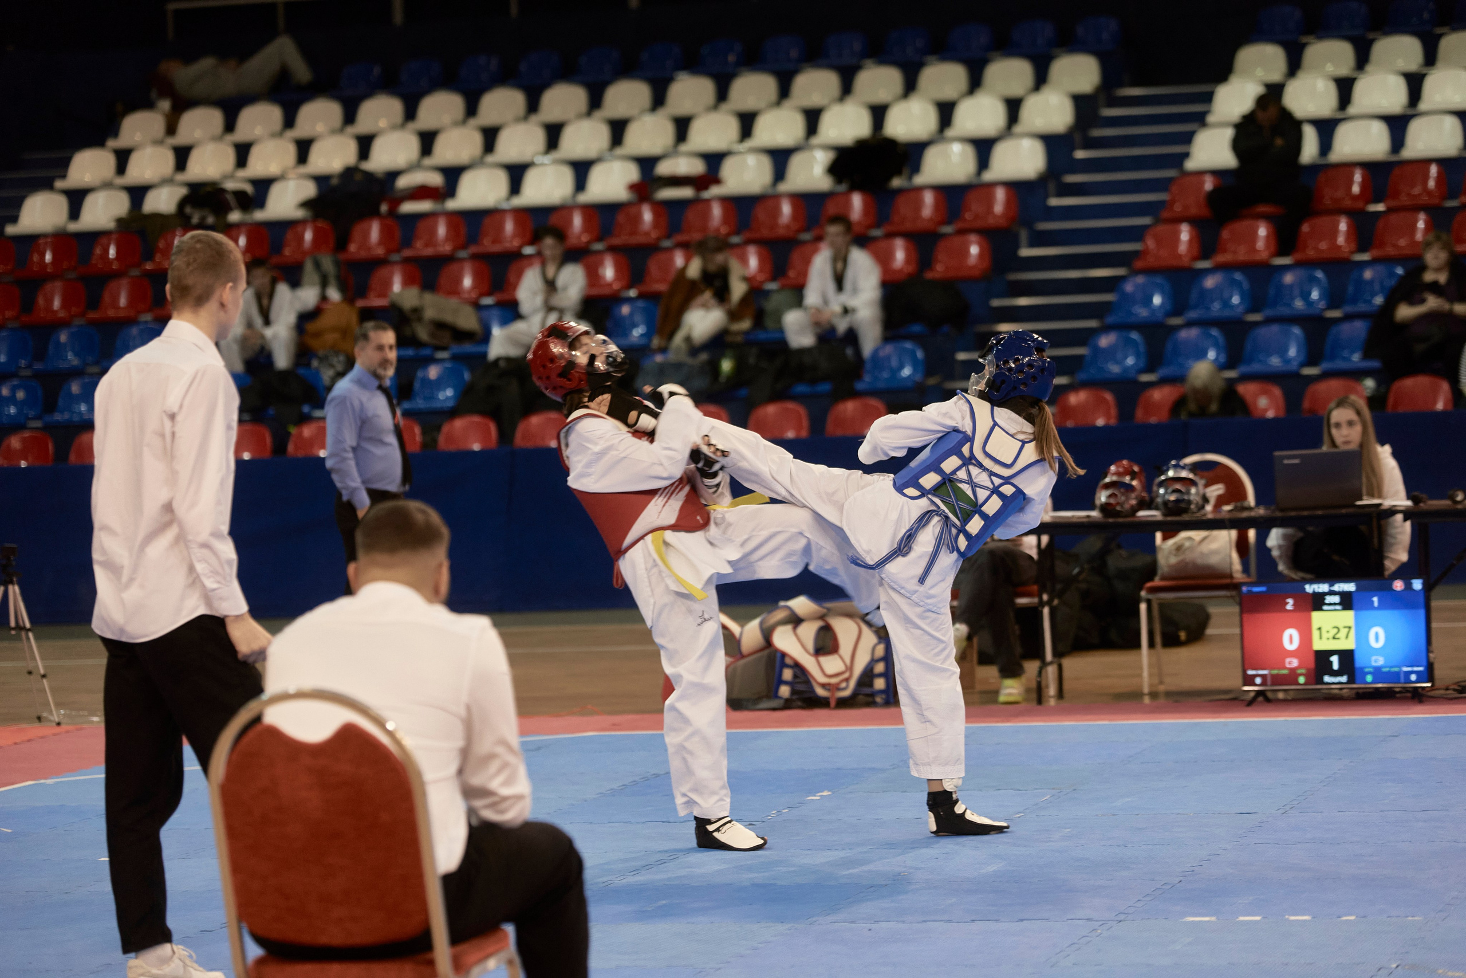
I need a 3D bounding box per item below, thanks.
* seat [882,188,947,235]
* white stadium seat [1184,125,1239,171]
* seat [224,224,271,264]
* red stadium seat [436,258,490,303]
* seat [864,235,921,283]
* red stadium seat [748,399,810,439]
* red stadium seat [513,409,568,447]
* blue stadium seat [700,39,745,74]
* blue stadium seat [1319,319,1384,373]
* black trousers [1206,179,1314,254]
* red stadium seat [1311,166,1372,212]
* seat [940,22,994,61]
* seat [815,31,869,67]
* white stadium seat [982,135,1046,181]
[{"bbox_3d":[1.261,-1.909,33.663,0.410,0.330,0.400,-2,2,16],"label":"seat"},{"bbox_3d":[3.368,-2.375,34.061,0.410,0.330,0.400,-2,2,16],"label":"white stadium seat"},{"bbox_3d":[-3.336,-1.642,32.987,0.400,0.295,0.380,-2,2,18],"label":"seat"},{"bbox_3d":[-1.806,-1.346,31.936,0.400,0.300,0.360,-2,2,18],"label":"red stadium seat"},{"bbox_3d":[0.933,-1.419,30.166,0.390,0.290,0.380,-2,2,16],"label":"seat"},{"bbox_3d":[0.224,-0.344,27.378,0.390,0.290,0.380,-2,2,16],"label":"red stadium seat"},{"bbox_3d":[-1.229,-0.333,30.744,0.390,0.320,0.372,-2,2,16],"label":"red stadium seat"},{"bbox_3d":[-0.135,-3.428,38.835,0.390,0.320,0.372,-2,2,16],"label":"blue stadium seat"},{"bbox_3d":[3.541,-0.815,27.849,0.400,0.295,0.380,-2,2,18],"label":"blue stadium seat"},{"bbox_3d":[3.267,-1.648,30.271,0.620,0.540,0.600,-2,2,16],"label":"black trousers"},{"bbox_3d":[3.886,-1.921,31.266,0.400,0.300,0.360,-2,2,18],"label":"red stadium seat"},{"bbox_3d":[1.720,-3.279,36.011,0.400,0.300,0.360,-2,2,18],"label":"seat"},{"bbox_3d":[0.770,-3.162,35.197,0.390,0.290,0.380,-2,2,16],"label":"seat"},{"bbox_3d":[1.988,-2.329,34.459,0.410,0.330,0.400,-2,2,16],"label":"white stadium seat"}]

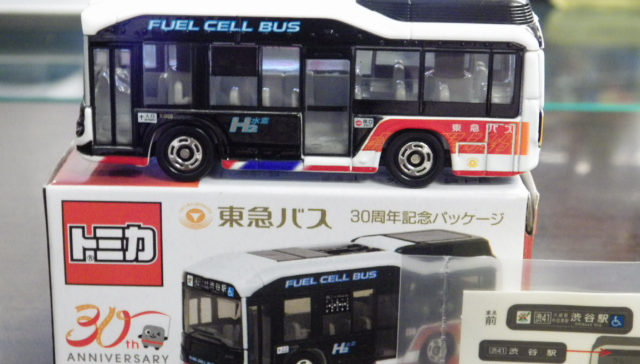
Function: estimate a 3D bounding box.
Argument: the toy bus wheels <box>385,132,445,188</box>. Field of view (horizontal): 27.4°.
[{"bbox_3d":[0.016,-0.004,0.213,0.009,0.009,0.004,2,17,4],"label":"toy bus wheels"}]

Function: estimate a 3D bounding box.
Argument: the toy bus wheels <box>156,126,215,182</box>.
[{"bbox_3d":[-0.022,-0.005,0.215,0.009,0.009,0.004,2,17,4],"label":"toy bus wheels"}]

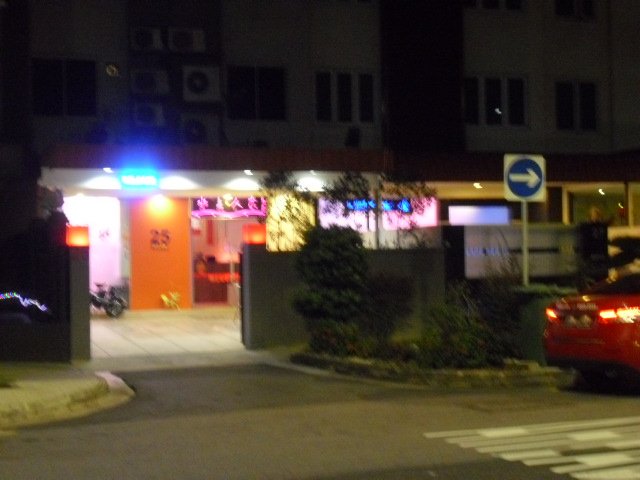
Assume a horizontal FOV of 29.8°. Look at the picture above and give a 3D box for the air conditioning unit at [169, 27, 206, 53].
[{"bbox_3d":[-3.390,-5.095,30.714,0.882,0.607,0.330,-1,0,-19],"label":"air conditioning unit"}]

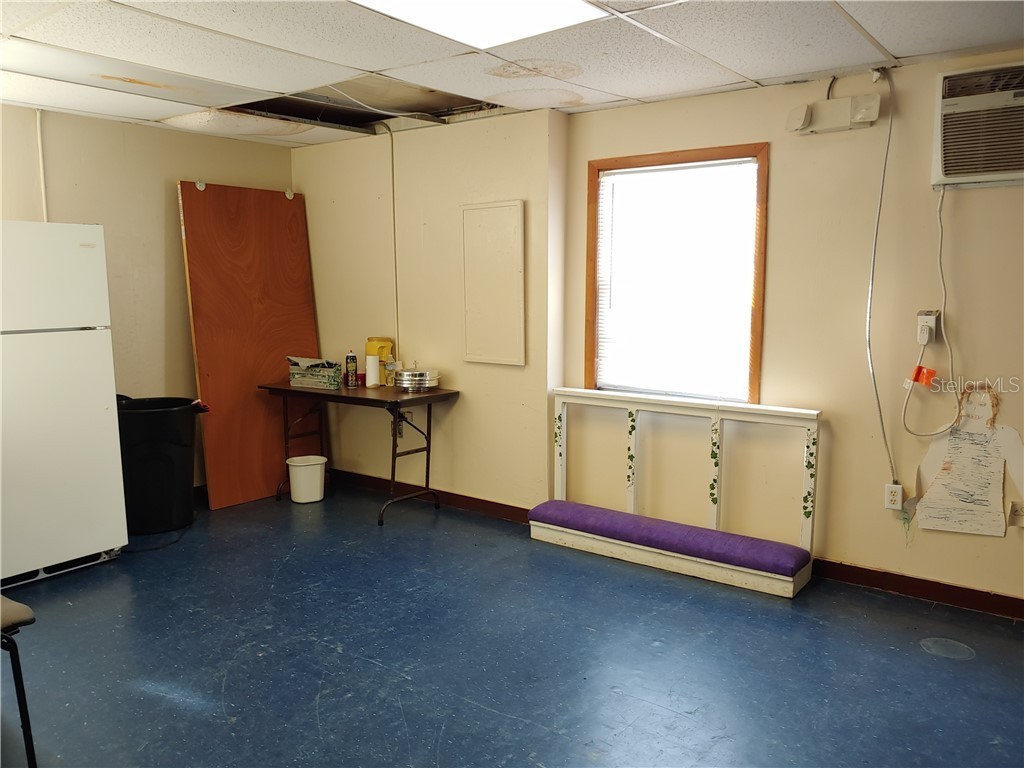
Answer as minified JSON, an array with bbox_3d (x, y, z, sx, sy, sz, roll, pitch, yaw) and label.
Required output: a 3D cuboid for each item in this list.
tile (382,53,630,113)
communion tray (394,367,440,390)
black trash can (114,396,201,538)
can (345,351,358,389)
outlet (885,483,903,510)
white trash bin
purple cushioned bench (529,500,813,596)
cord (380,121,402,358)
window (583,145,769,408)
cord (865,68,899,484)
[{"bbox_3d":[-0.003,-1.399,3.483,0.600,0.020,1.110,6,11,35],"label":"tile"},{"bbox_3d":[-0.598,-0.024,4.637,0.285,0.135,0.285,-2,9,-7],"label":"communion tray"},{"bbox_3d":[-2.119,0.471,4.338,0.560,0.710,0.560,-5,10,-26],"label":"black trash can"},{"bbox_3d":[-1.040,-0.094,4.784,0.068,0.236,0.068,-2,9,-12],"label":"can"},{"bbox_3d":[1.749,0.520,3.390,0.071,0.116,0.020,6,11,35],"label":"outlet"},{"bbox_3d":[-1.363,0.637,4.894,0.285,0.285,0.205,-4,9,-21],"label":"white trash bin"},{"bbox_3d":[0.780,0.820,3.886,1.455,0.192,0.285,6,11,35],"label":"purple cushioned bench"},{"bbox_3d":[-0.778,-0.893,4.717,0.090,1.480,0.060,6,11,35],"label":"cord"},{"bbox_3d":[0.823,-0.546,3.880,1.000,1.300,0.050,6,11,35],"label":"window"},{"bbox_3d":[1.662,-0.450,3.264,0.180,1.830,0.060,6,11,35],"label":"cord"}]

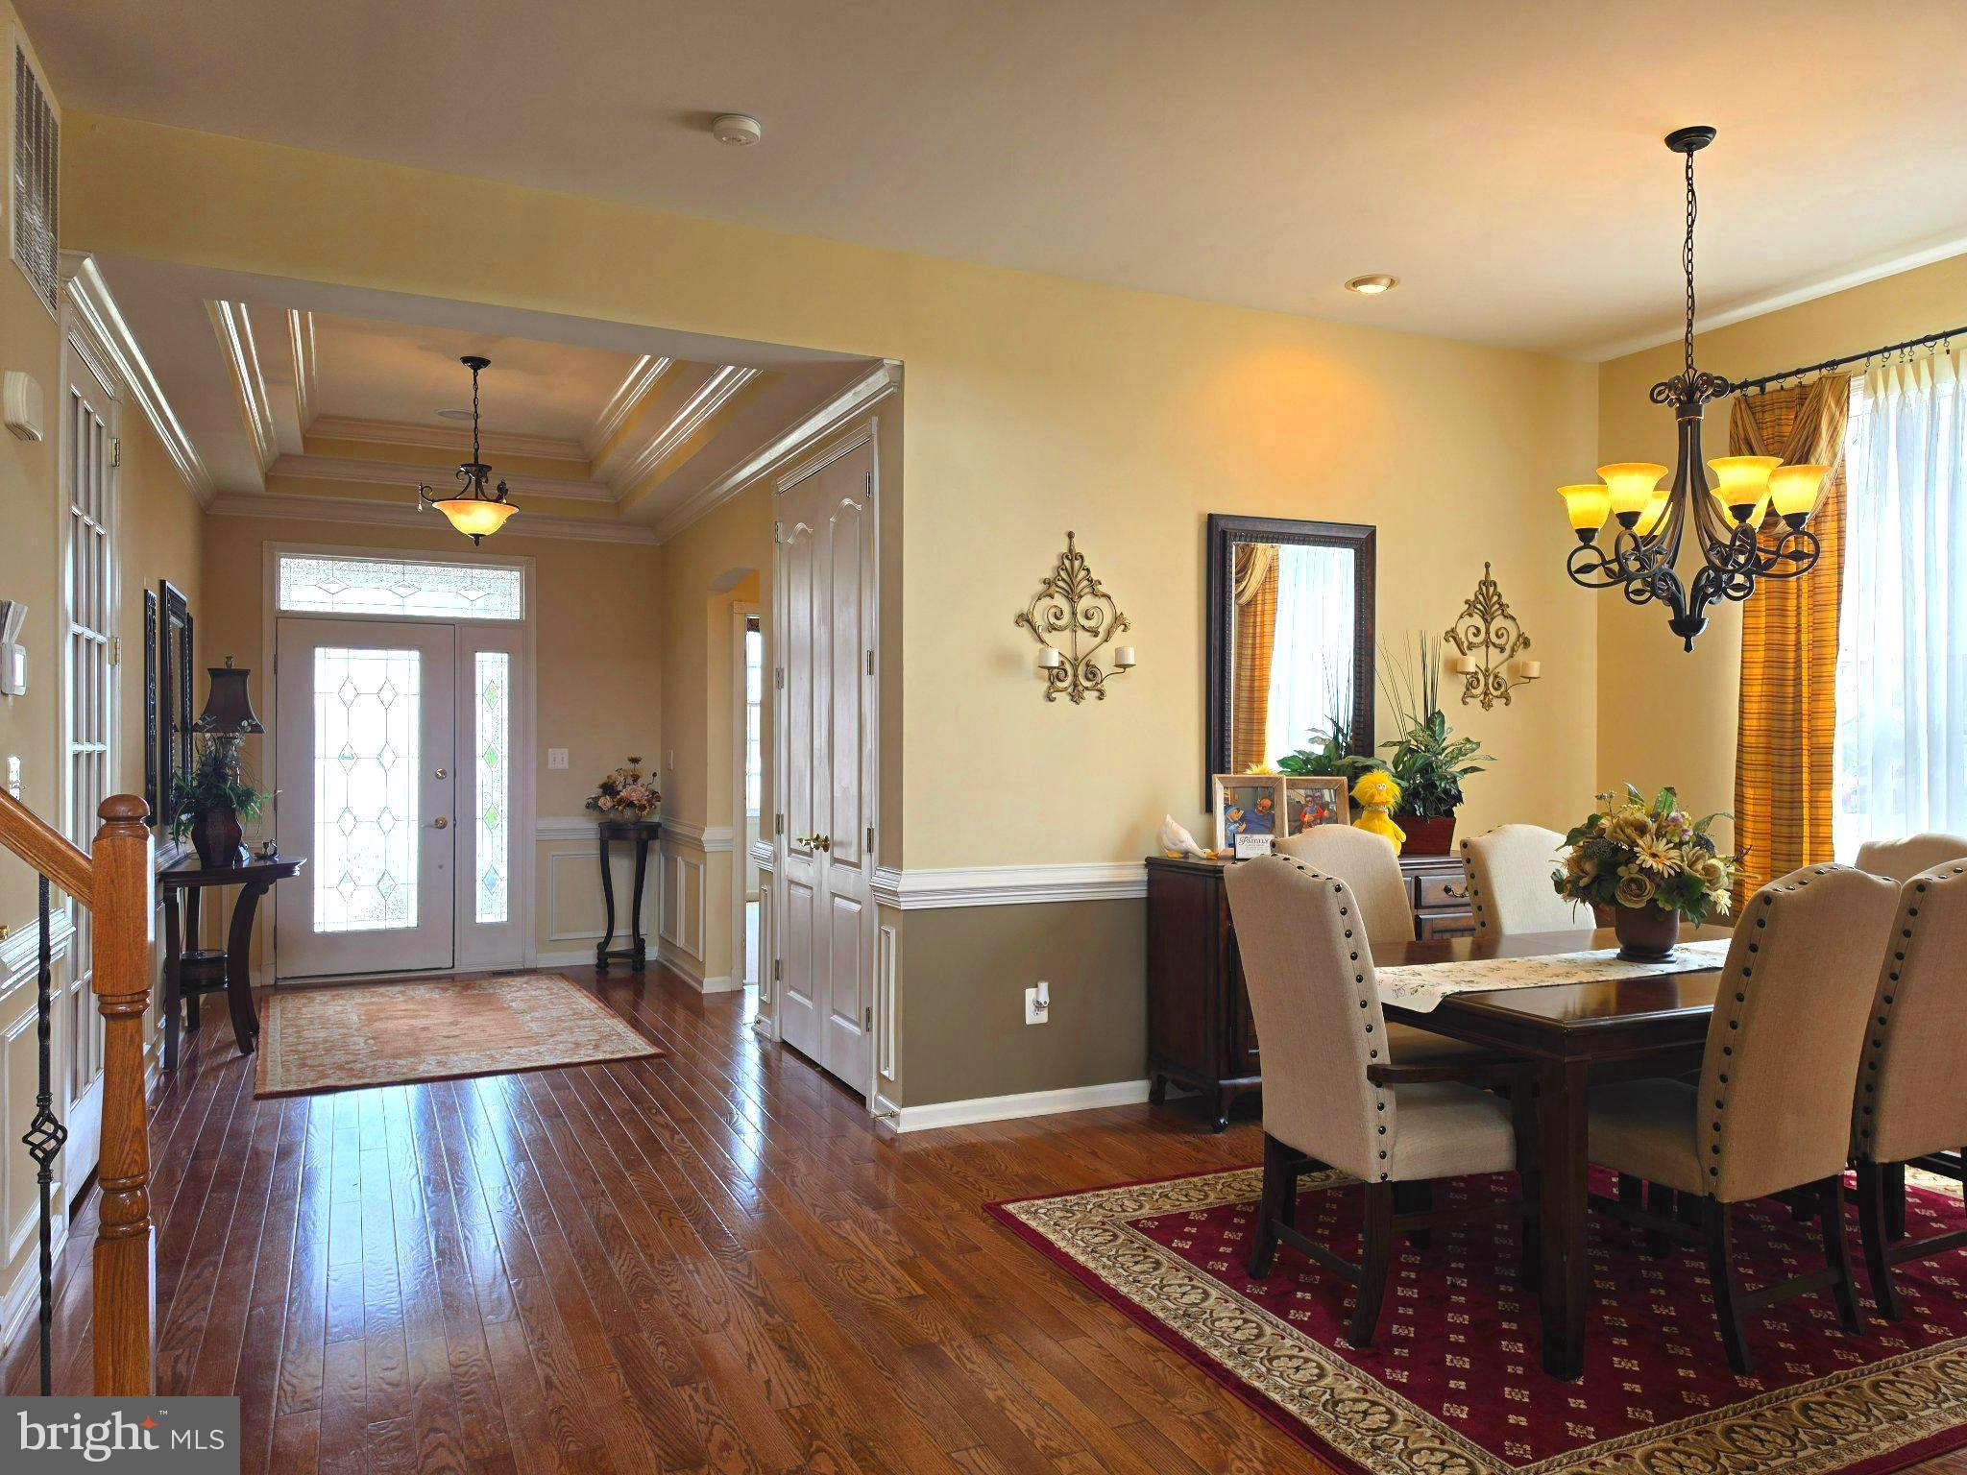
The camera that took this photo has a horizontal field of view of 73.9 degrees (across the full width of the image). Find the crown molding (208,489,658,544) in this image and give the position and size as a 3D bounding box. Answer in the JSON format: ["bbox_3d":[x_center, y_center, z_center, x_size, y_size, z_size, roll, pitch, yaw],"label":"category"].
[{"bbox_3d":[-3.063,-1.258,7.486,2.410,0.120,0.100,0,0,-26],"label":"crown molding"}]

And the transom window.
[{"bbox_3d":[-3.321,-0.851,7.514,1.290,0.310,0.030,0,0,-26],"label":"transom window"}]

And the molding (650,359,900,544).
[{"bbox_3d":[-1.192,-1.259,6.280,0.100,0.120,3.880,0,0,-26],"label":"molding"}]

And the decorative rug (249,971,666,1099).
[{"bbox_3d":[-2.635,1.369,6.331,1.540,0.012,2.350,0,0,-28],"label":"decorative rug"}]

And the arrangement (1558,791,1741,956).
[{"bbox_3d":[1.884,0.384,3.705,0.475,0.465,0.460,0,0,-26],"label":"arrangement"}]

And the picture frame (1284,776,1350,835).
[{"bbox_3d":[1.308,0.310,5.151,0.265,0.305,0.040,0,-10,-4],"label":"picture frame"}]

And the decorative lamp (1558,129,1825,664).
[{"bbox_3d":[1.985,-0.959,3.666,0.690,1.460,0.690,0,0,-26],"label":"decorative lamp"}]

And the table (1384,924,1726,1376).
[{"bbox_3d":[1.780,0.985,3.595,1.750,0.760,1.050,0,0,-25],"label":"table"}]

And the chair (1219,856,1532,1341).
[{"bbox_3d":[0.982,0.808,3.164,0.680,1.058,0.515,0,0,-26],"label":"chair"}]

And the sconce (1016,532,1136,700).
[{"bbox_3d":[0.359,-0.439,4.744,0.490,0.630,0.130,0,0,-24],"label":"sconce"}]

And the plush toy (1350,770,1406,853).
[{"bbox_3d":[1.494,0.289,4.930,0.200,0.330,0.170,0,0,5],"label":"plush toy"}]

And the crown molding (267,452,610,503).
[{"bbox_3d":[-2.987,-1.452,7.356,1.840,0.100,0.100,0,0,-26],"label":"crown molding"}]

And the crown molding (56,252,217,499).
[{"bbox_3d":[-3.300,-1.248,5.298,0.090,0.105,4.010,0,0,-26],"label":"crown molding"}]

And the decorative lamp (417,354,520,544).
[{"bbox_3d":[-2.284,-1.276,5.841,0.430,0.830,0.420,0,0,-26],"label":"decorative lamp"}]

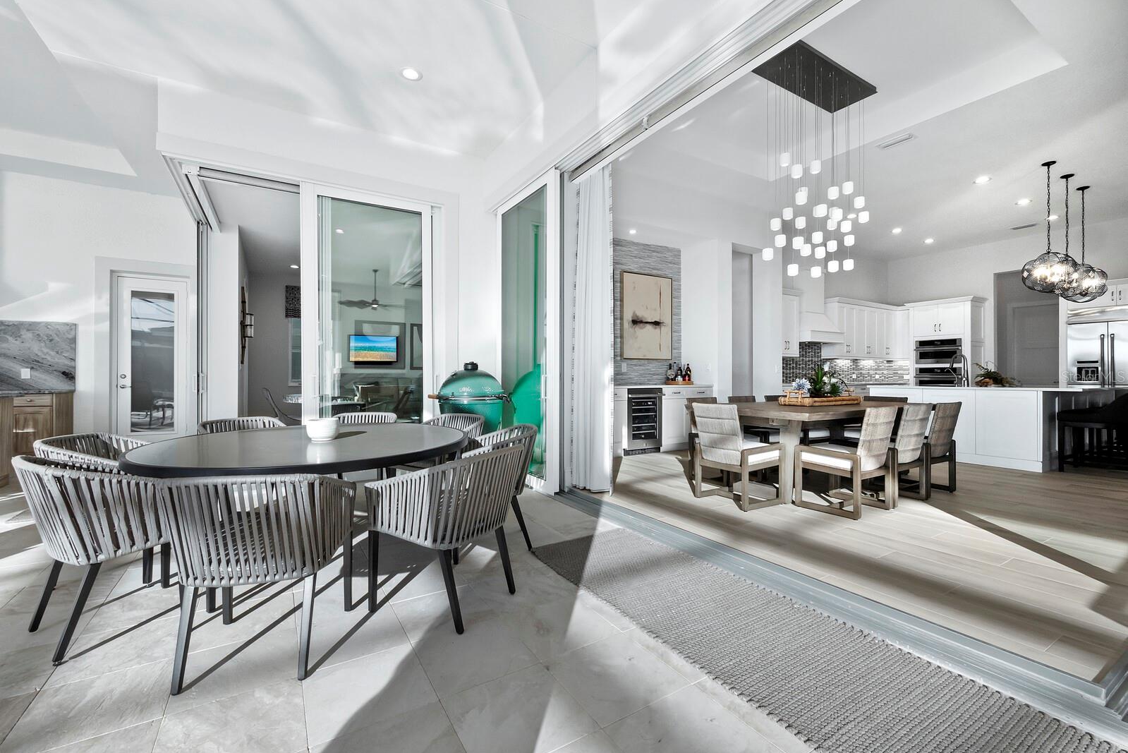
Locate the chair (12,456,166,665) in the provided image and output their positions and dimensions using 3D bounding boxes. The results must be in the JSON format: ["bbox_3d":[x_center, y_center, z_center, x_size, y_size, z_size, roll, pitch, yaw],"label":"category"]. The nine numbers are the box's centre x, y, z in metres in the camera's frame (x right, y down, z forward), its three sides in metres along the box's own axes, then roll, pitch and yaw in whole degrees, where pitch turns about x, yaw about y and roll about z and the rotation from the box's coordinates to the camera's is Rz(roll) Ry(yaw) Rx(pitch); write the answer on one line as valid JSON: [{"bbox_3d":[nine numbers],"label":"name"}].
[{"bbox_3d":[-2.024,0.735,2.105,0.600,0.770,0.600,0,0,32],"label":"chair"}]

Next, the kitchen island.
[{"bbox_3d":[6.380,0.585,6.544,3.800,0.915,2.000,0,0,-33],"label":"kitchen island"}]

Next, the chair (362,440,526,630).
[{"bbox_3d":[-0.542,0.725,2.259,0.580,0.770,0.580,0,0,28],"label":"chair"}]

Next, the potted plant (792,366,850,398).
[{"bbox_3d":[2.680,0.080,4.780,0.520,0.360,0.380,0,0,-32],"label":"potted plant"}]

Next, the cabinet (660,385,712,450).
[{"bbox_3d":[1.623,0.595,6.805,1.040,0.910,0.630,0,0,-33],"label":"cabinet"}]

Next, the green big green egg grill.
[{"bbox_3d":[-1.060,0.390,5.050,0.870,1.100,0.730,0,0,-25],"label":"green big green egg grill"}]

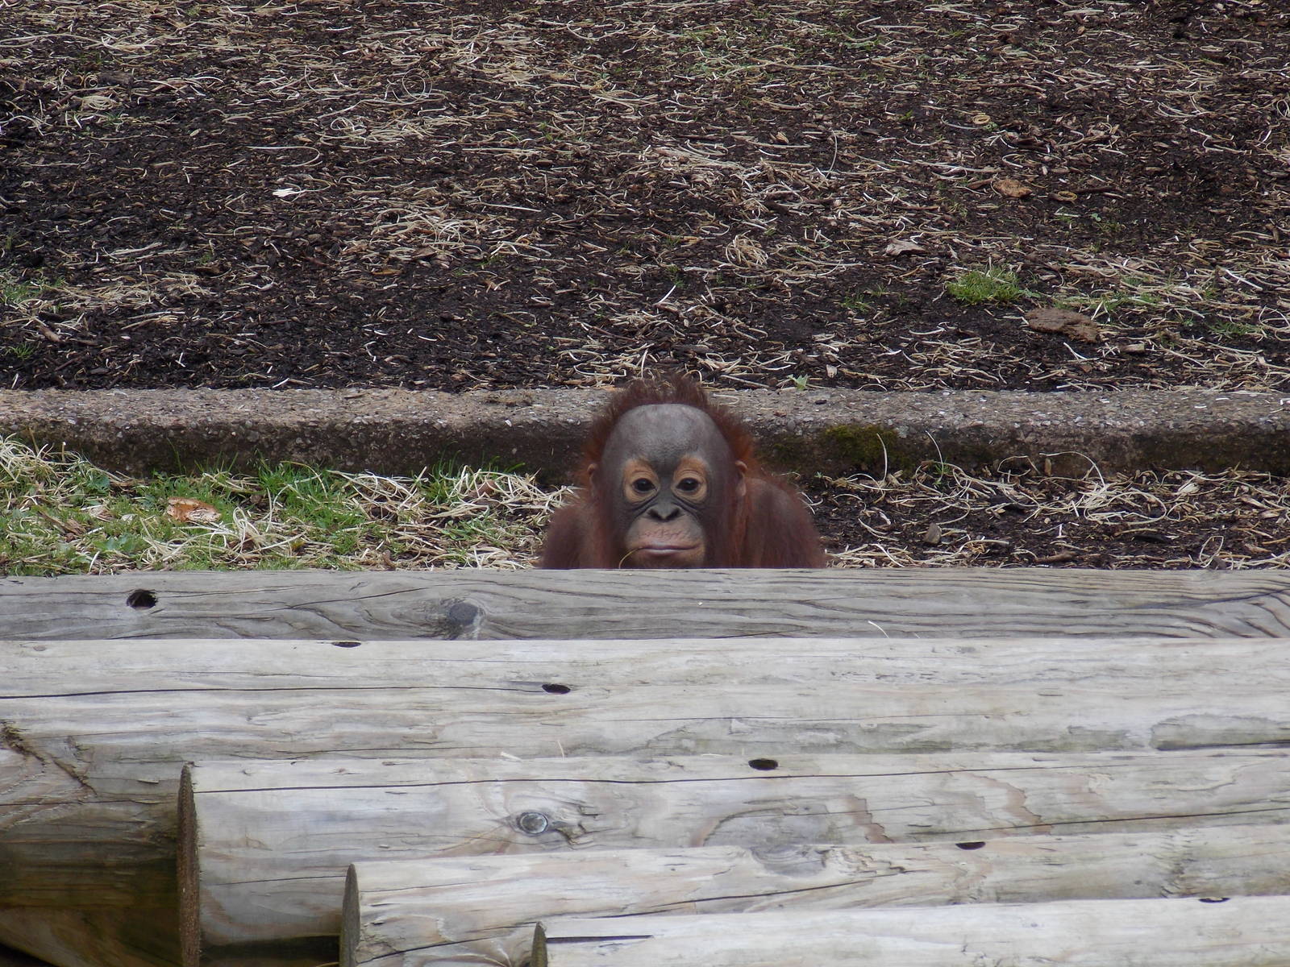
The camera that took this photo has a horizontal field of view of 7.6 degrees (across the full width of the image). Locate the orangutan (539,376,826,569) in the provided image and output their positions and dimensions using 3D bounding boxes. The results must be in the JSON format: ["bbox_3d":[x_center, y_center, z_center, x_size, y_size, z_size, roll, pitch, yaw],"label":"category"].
[{"bbox_3d":[0.036,0.110,9.300,0.310,0.460,0.290,2,16,6],"label":"orangutan"}]

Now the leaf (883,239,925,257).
[{"bbox_3d":[0.285,-0.258,10.600,0.047,0.013,0.032,0,16,0],"label":"leaf"}]

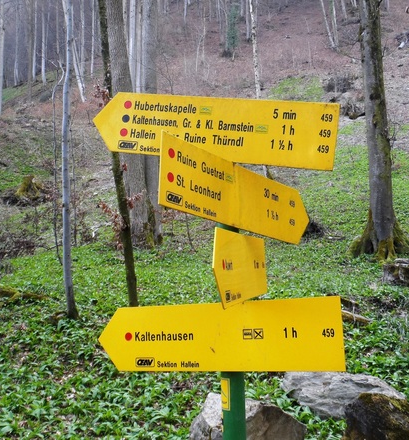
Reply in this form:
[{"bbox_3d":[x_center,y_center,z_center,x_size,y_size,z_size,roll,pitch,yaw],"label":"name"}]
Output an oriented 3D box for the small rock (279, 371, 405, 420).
[{"bbox_3d":[1.115,1.407,4.350,0.930,0.310,0.580,0,-2,9],"label":"small rock"}]

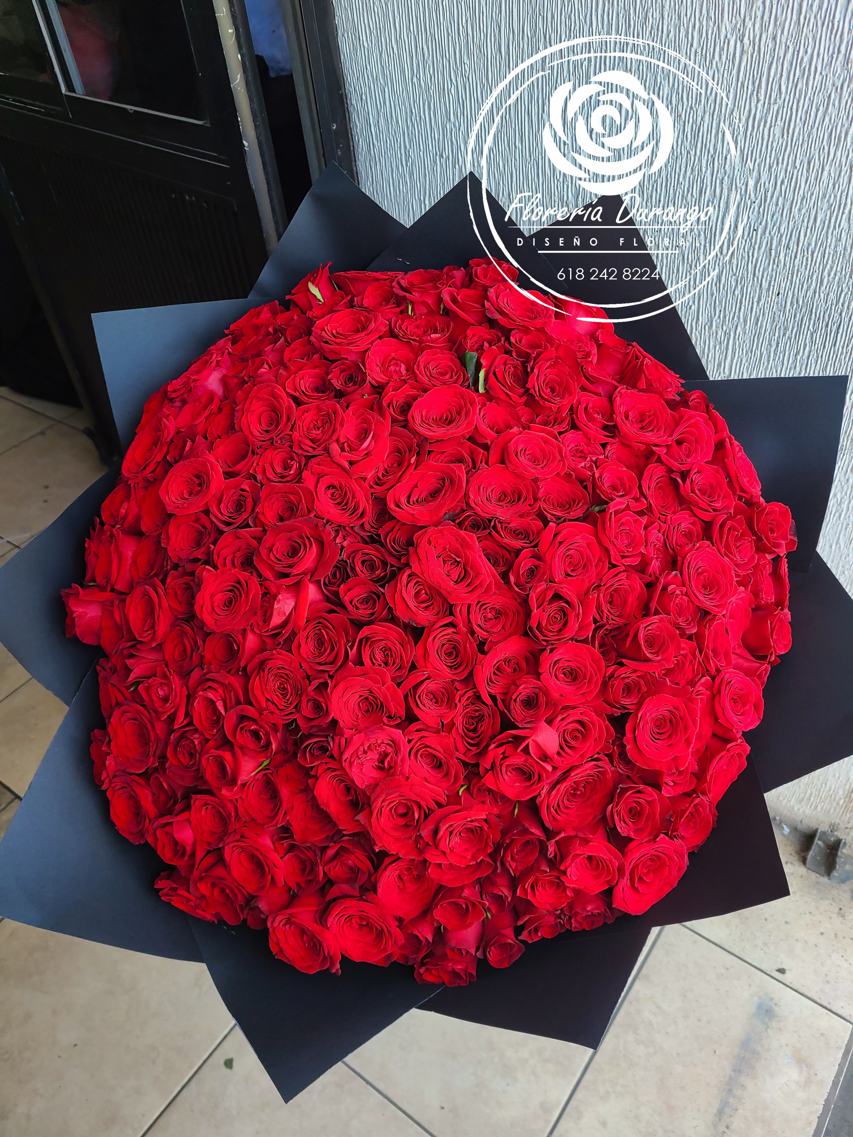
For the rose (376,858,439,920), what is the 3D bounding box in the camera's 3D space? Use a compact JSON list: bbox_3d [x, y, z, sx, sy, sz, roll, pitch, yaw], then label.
[{"bbox_3d":[-0.016,0.274,0.731,0.055,0.044,0.055,0,80,3],"label":"rose"}]

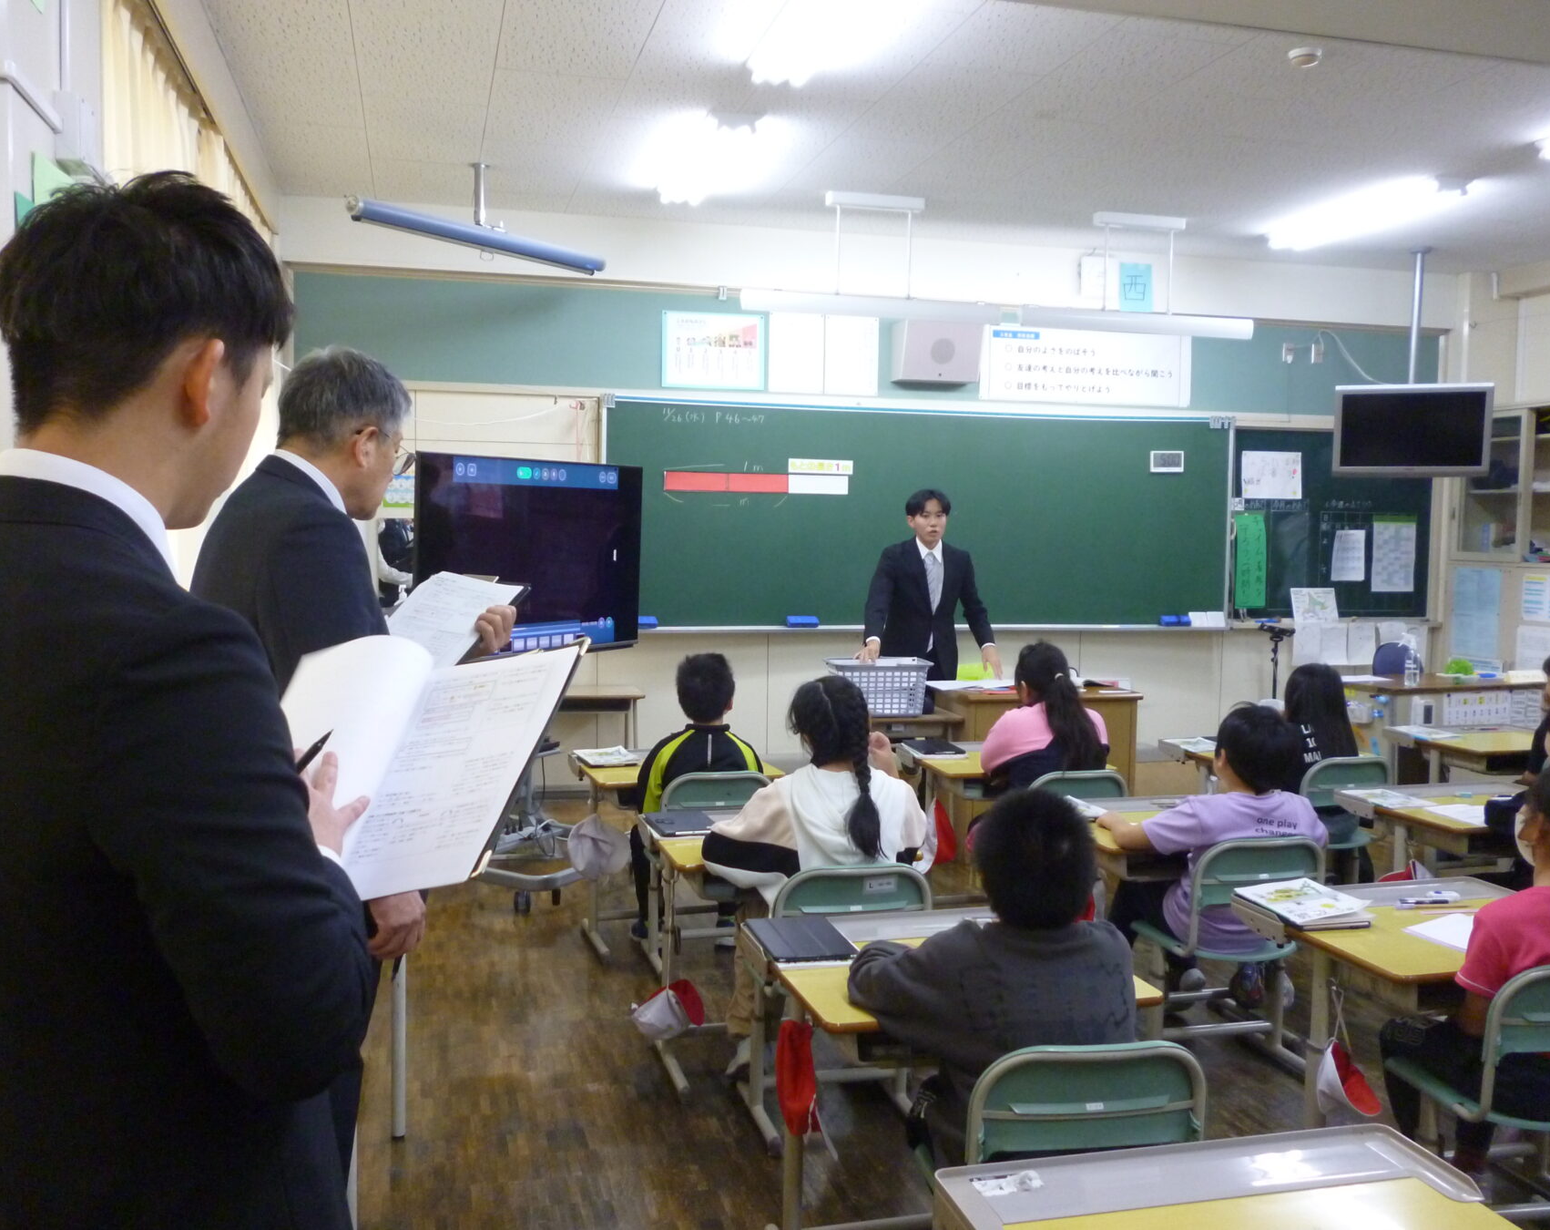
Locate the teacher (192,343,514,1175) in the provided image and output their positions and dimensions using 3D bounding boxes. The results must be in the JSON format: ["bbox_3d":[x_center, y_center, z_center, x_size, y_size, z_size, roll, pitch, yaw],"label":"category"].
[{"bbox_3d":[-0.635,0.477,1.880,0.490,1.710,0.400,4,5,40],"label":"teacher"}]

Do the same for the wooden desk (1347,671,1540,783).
[{"bbox_3d":[3.178,0.674,6.361,1.100,0.710,0.680,0,4,-18],"label":"wooden desk"}]

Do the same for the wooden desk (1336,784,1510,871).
[{"bbox_3d":[2.235,0.906,4.245,0.670,0.600,0.560,0,4,-13],"label":"wooden desk"}]

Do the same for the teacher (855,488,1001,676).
[{"bbox_3d":[0.689,0.216,6.085,0.640,1.585,0.460,0,4,-15],"label":"teacher"}]

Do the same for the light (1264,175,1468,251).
[{"bbox_3d":[2.751,-1.872,6.277,0.210,0.100,1.240,0,5,-15],"label":"light"}]

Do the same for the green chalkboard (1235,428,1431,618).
[{"bbox_3d":[3.300,-0.530,7.822,1.330,1.120,0.040,0,4,-13],"label":"green chalkboard"}]

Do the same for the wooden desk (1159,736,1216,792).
[{"bbox_3d":[1.898,0.838,5.116,0.700,0.620,0.580,0,5,-15],"label":"wooden desk"}]

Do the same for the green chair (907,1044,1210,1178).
[{"bbox_3d":[0.433,1.003,2.296,0.410,0.720,0.460,0,5,-9],"label":"green chair"}]

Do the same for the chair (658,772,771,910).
[{"bbox_3d":[-0.229,0.826,4.452,0.390,0.690,0.450,0,5,-15],"label":"chair"}]

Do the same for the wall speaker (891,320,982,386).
[{"bbox_3d":[0.872,-1.392,7.072,0.430,0.320,0.220,0,4,-13],"label":"wall speaker"}]

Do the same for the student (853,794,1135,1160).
[{"bbox_3d":[0.315,0.754,2.134,0.440,0.985,0.530,0,4,-15],"label":"student"}]

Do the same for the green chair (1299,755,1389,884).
[{"bbox_3d":[1.916,0.787,4.758,0.370,0.645,0.430,0,4,-15],"label":"green chair"}]

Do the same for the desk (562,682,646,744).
[{"bbox_3d":[-0.969,0.679,6.440,0.650,0.630,0.410,0,4,-13],"label":"desk"}]

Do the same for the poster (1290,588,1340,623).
[{"bbox_3d":[3.237,-0.057,7.937,0.305,0.207,0.010,0,-9,-15],"label":"poster"}]

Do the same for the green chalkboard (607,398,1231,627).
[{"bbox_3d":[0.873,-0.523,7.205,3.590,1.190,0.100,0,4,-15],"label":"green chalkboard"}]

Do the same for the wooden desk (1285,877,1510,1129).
[{"bbox_3d":[1.373,0.929,2.789,0.630,0.585,0.580,0,4,-15],"label":"wooden desk"}]

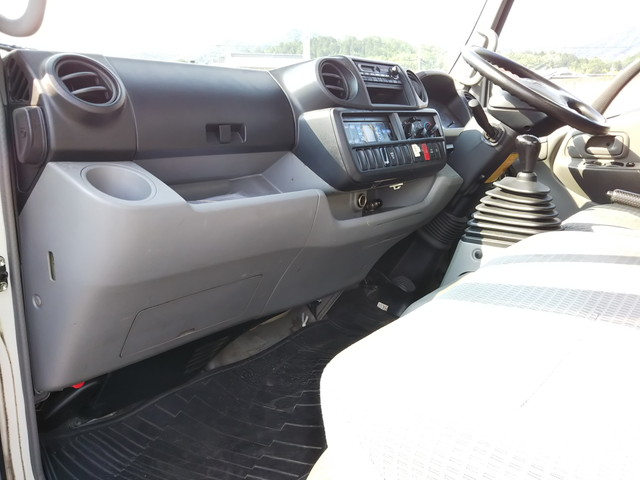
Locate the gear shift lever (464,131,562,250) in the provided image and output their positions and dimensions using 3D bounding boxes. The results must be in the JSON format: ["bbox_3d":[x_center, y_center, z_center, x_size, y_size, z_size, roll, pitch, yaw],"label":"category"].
[{"bbox_3d":[0.390,-0.101,1.112,0.145,0.215,0.150,20,22,34],"label":"gear shift lever"}]

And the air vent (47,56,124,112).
[{"bbox_3d":[-0.298,-0.189,0.692,0.045,0.095,0.095,-20,-3,39],"label":"air vent"}]

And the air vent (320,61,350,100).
[{"bbox_3d":[0.025,-0.297,1.046,0.040,0.080,0.080,-19,-2,39],"label":"air vent"}]

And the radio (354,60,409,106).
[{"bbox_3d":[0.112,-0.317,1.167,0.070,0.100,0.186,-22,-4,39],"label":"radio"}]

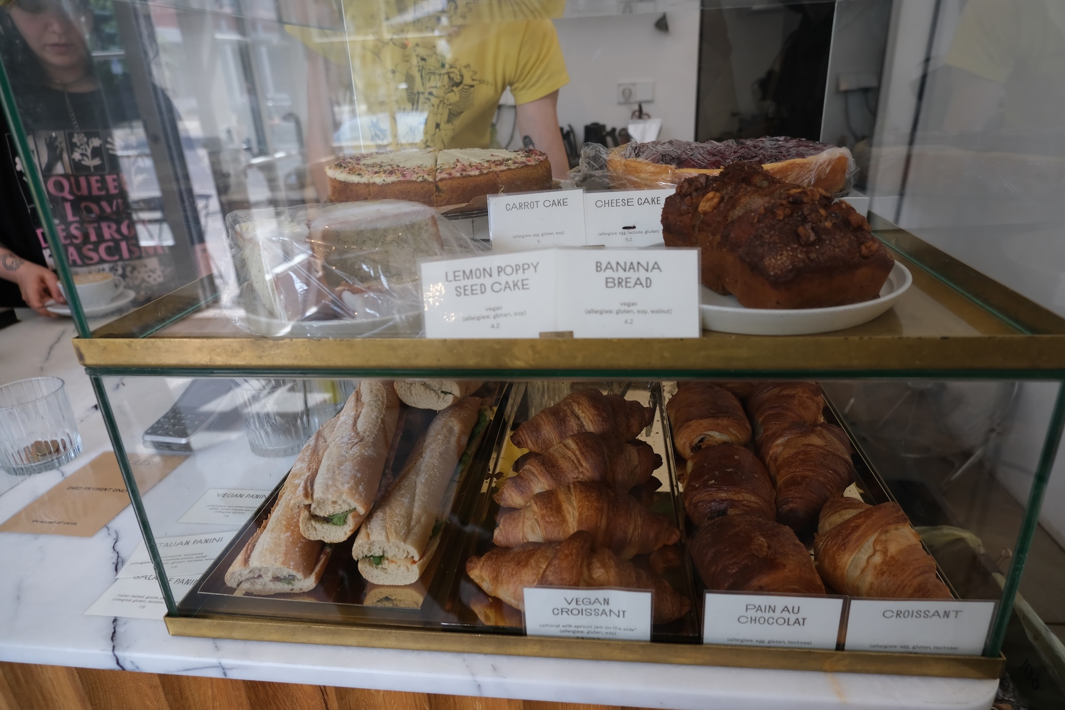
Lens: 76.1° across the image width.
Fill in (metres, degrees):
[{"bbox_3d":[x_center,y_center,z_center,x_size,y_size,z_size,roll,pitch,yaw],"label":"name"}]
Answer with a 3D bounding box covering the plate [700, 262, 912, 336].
[{"bbox_3d":[0.162,-0.054,0.494,0.201,0.021,0.201,0,23,7],"label":"plate"}]

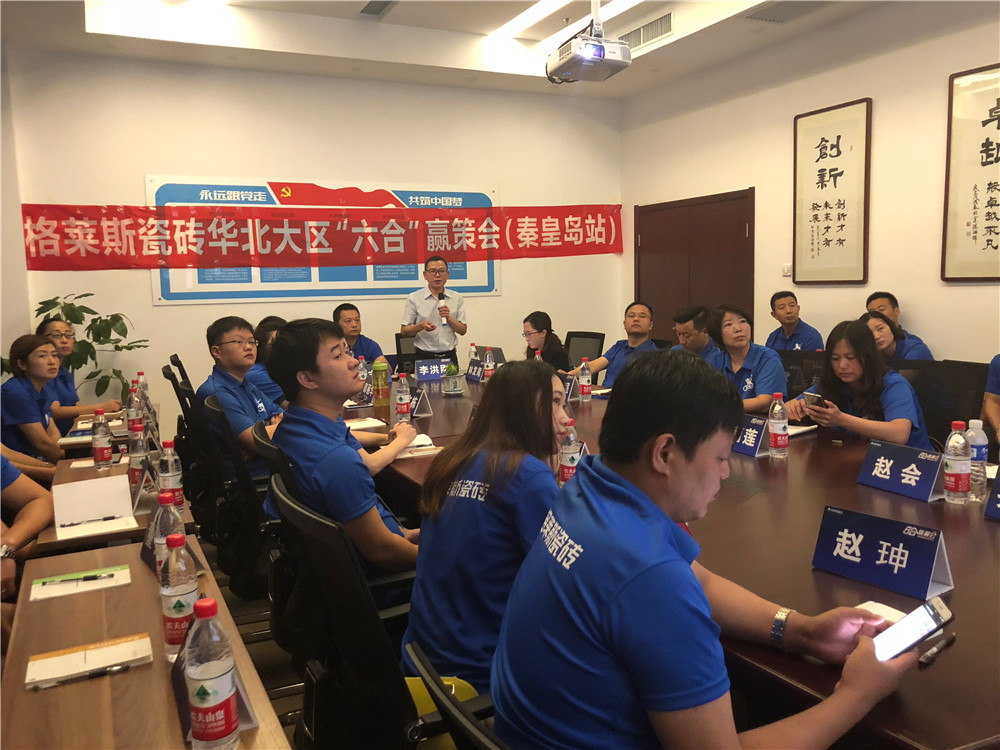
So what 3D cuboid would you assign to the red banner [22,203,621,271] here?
[{"bbox_3d":[-1.121,-1.223,6.982,5.181,0.495,0.030,-5,8,-25],"label":"red banner"}]

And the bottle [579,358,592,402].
[{"bbox_3d":[0.468,0.024,4.407,0.067,0.228,0.067,-1,6,0],"label":"bottle"}]

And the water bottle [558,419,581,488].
[{"bbox_3d":[0.216,0.249,2.474,0.067,0.228,0.067,-1,6,0],"label":"water bottle"}]

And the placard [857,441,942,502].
[{"bbox_3d":[1.210,0.280,2.417,0.105,0.129,0.250,-4,7,-23],"label":"placard"}]

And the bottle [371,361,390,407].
[{"bbox_3d":[-0.644,0.046,4.377,0.086,0.238,0.086,-4,7,-25],"label":"bottle"}]

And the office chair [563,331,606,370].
[{"bbox_3d":[0.419,0.241,5.498,0.600,1.030,0.580,-5,7,-25],"label":"office chair"}]

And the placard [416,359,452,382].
[{"bbox_3d":[-0.453,-0.037,5.551,0.253,0.131,0.103,-4,7,-21],"label":"placard"}]

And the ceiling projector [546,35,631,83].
[{"bbox_3d":[0.434,-1.515,3.890,0.305,0.095,0.265,-3,2,-24],"label":"ceiling projector"}]

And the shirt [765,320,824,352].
[{"bbox_3d":[1.984,-0.065,5.522,0.290,0.620,0.470,-7,9,-42],"label":"shirt"}]

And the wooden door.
[{"bbox_3d":[1.781,-0.585,7.606,0.080,2.120,1.720,-5,7,-25],"label":"wooden door"}]

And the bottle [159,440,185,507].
[{"bbox_3d":[-0.959,0.306,2.375,0.066,0.228,0.066,-5,7,-25],"label":"bottle"}]

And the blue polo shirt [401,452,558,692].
[{"bbox_3d":[-0.029,0.447,1.850,0.350,0.570,0.450,-6,8,-36],"label":"blue polo shirt"}]

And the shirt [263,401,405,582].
[{"bbox_3d":[-0.499,0.357,2.355,0.350,0.570,0.470,-3,7,-18],"label":"shirt"}]

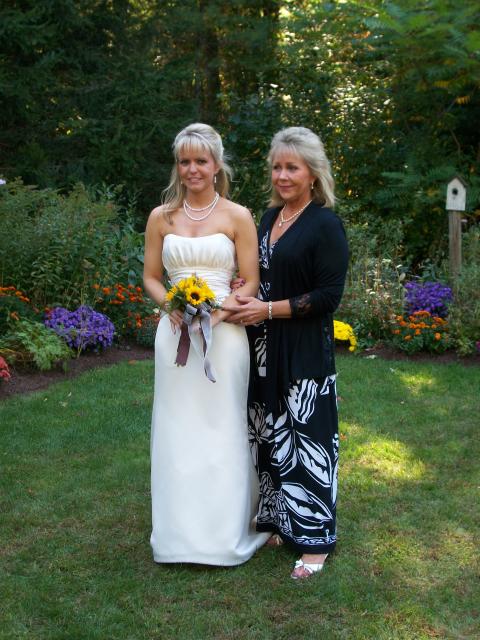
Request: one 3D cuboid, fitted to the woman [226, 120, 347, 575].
[{"bbox_3d":[0.185,0.092,3.917,0.480,1.680,0.460,7,11,38],"label":"woman"}]

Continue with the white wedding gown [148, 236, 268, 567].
[{"bbox_3d":[-0.115,0.284,4.016,0.470,1.270,0.500,2,9,12],"label":"white wedding gown"}]

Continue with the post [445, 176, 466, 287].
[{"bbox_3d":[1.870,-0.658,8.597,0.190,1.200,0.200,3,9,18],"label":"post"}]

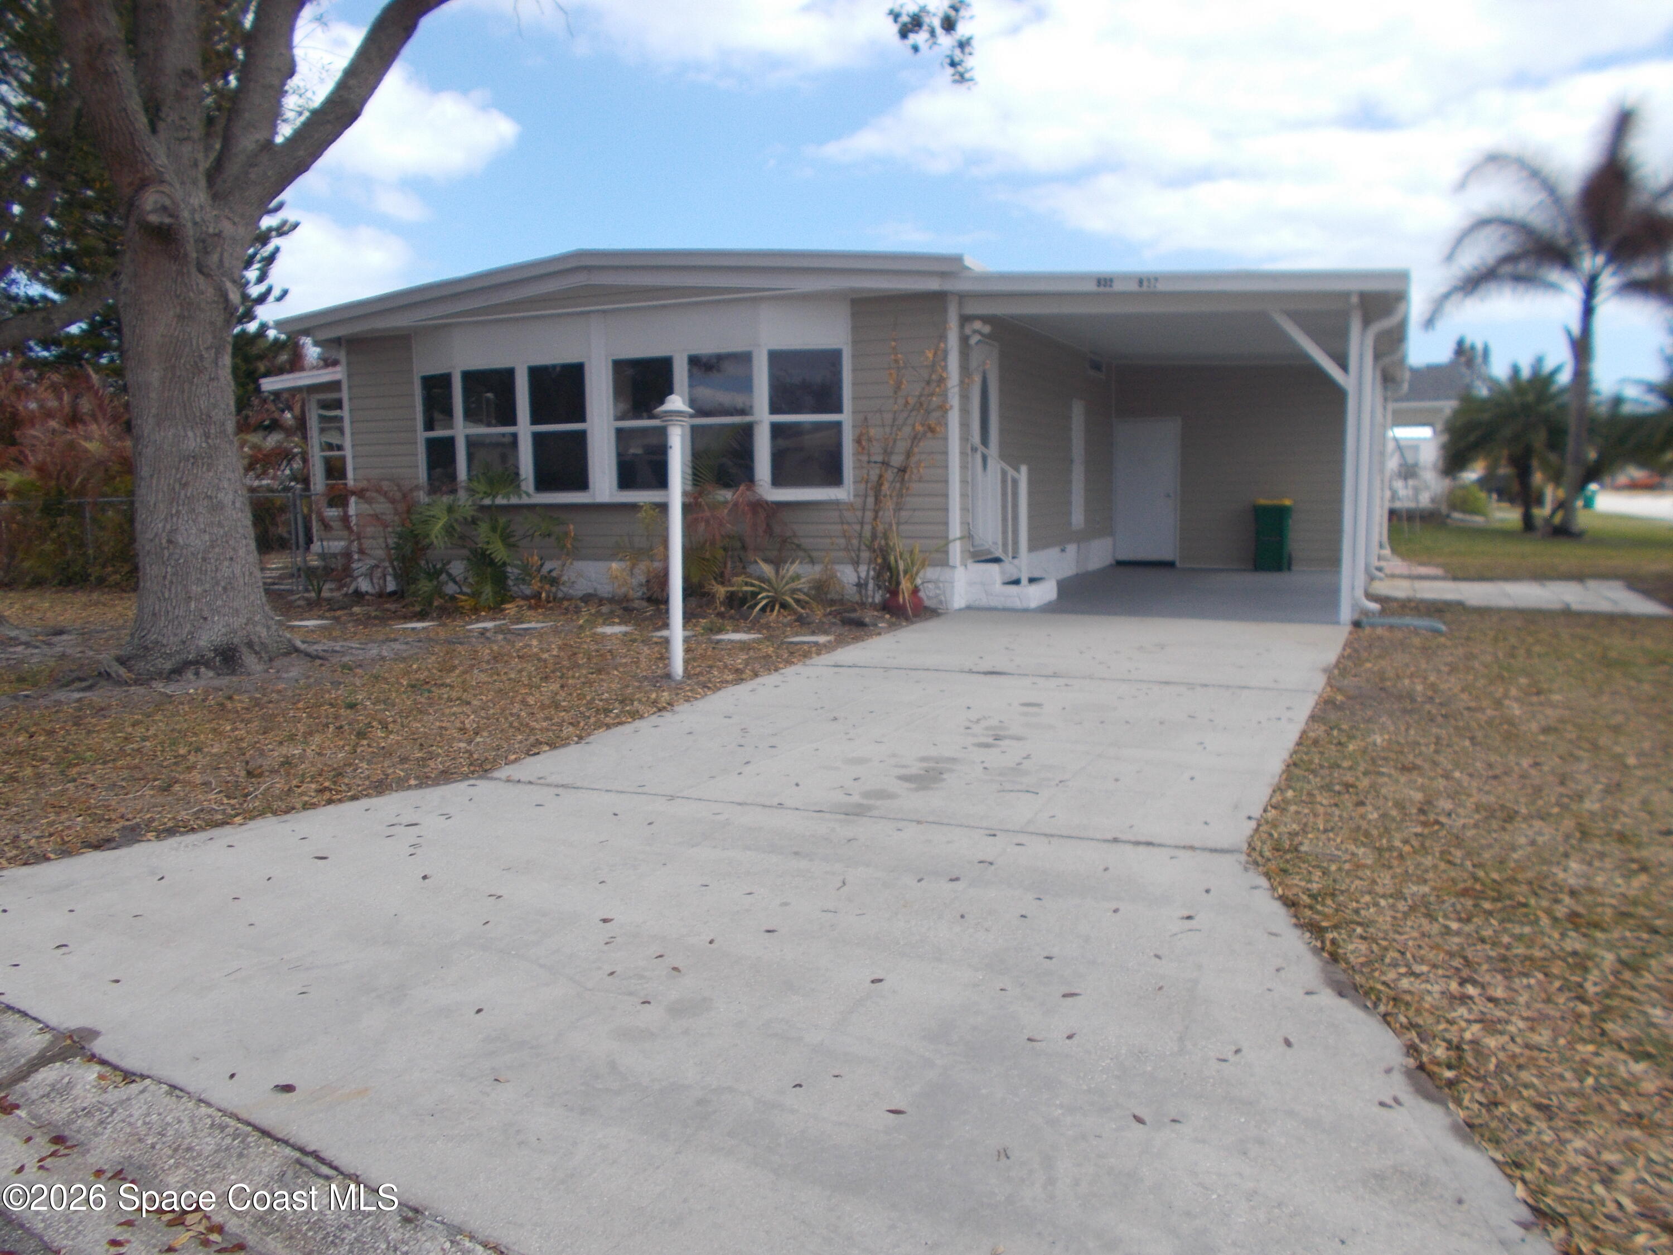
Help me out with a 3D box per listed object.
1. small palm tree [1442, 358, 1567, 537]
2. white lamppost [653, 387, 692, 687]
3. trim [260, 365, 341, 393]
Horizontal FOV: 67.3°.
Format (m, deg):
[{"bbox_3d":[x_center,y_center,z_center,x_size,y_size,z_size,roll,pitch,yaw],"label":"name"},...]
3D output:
[{"bbox_3d":[14.613,-3.953,27.414,2.750,3.700,2.750,2,7,24],"label":"small palm tree"},{"bbox_3d":[-1.026,-0.555,7.957,0.290,1.830,0.290,-1,6,0],"label":"white lamppost"},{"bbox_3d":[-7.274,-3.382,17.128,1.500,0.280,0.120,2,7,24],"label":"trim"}]

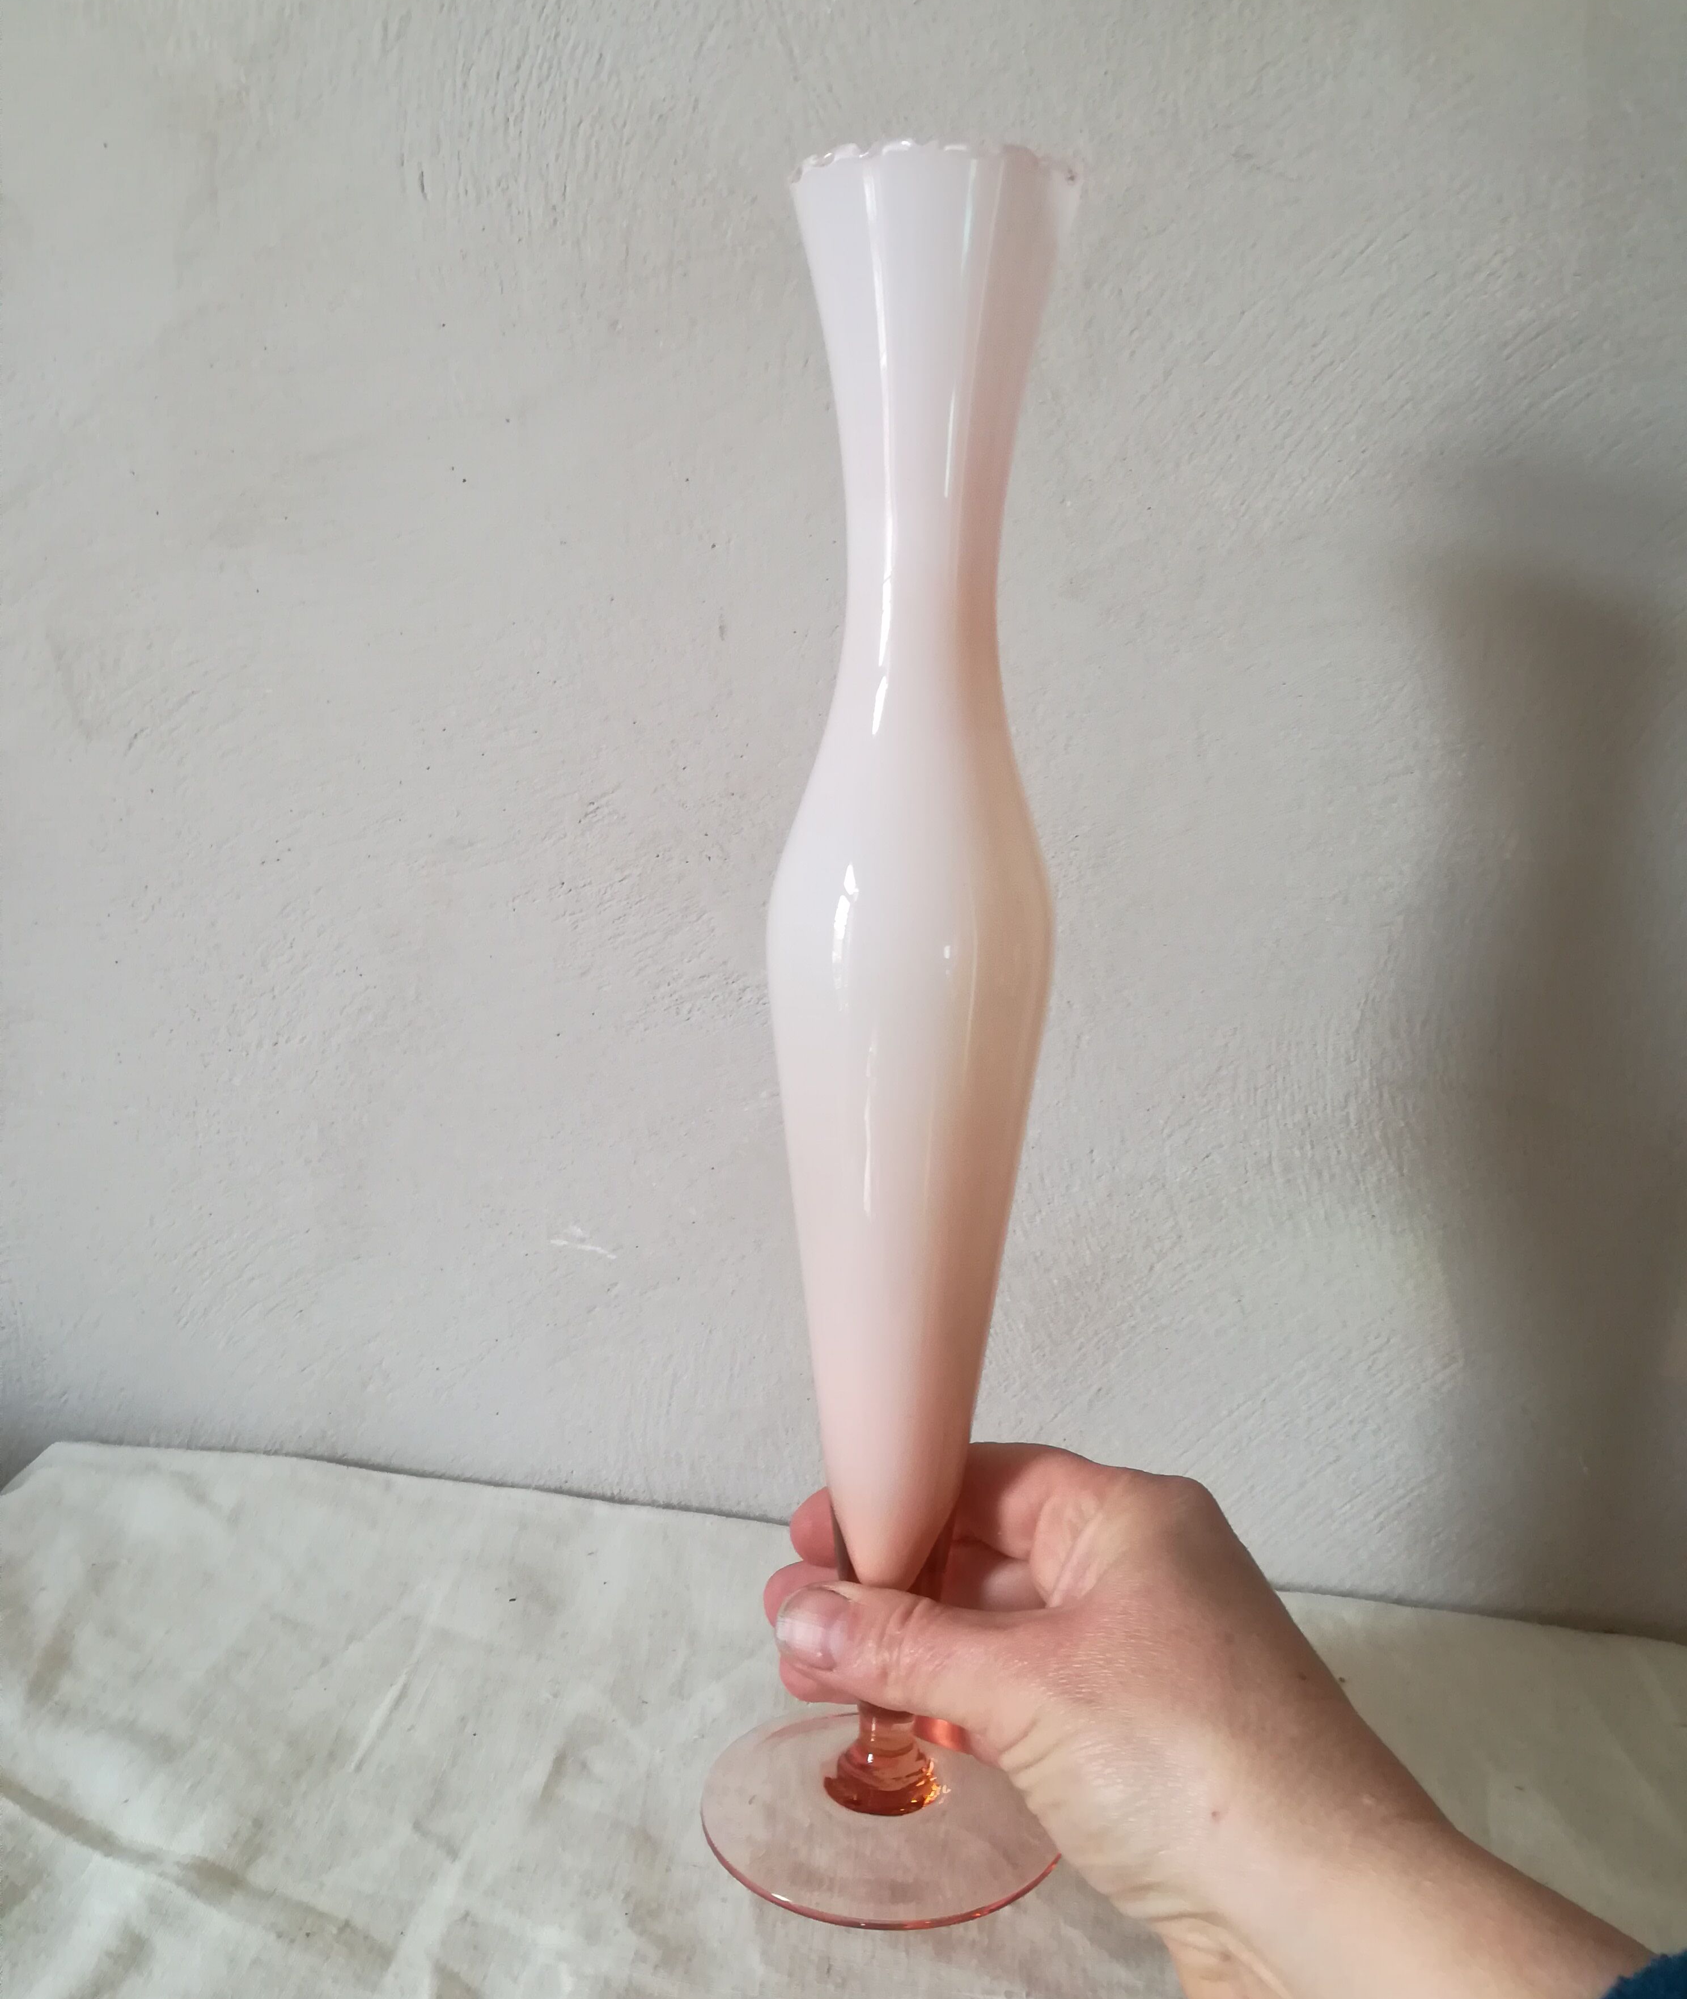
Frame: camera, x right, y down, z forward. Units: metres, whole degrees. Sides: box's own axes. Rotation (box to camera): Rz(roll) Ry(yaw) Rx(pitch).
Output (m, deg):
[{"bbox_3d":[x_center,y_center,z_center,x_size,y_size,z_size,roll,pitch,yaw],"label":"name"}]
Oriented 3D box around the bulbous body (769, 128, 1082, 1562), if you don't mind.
[{"bbox_3d":[0.013,-0.012,0.322,0.056,0.271,0.056,2,7,0],"label":"bulbous body"}]

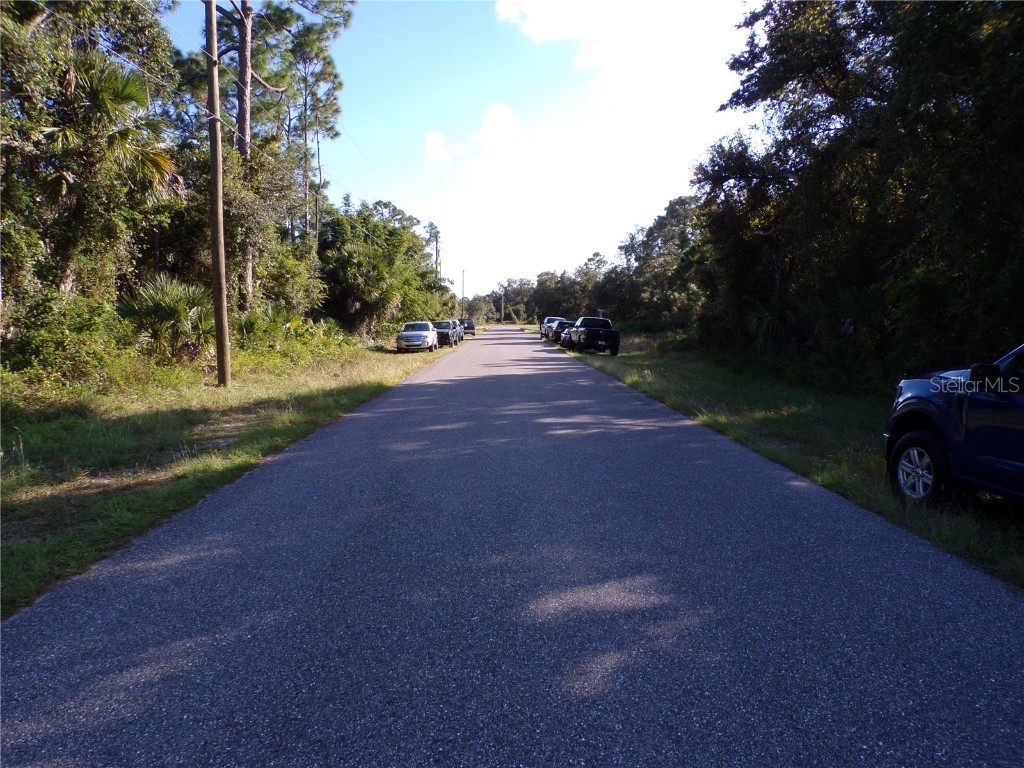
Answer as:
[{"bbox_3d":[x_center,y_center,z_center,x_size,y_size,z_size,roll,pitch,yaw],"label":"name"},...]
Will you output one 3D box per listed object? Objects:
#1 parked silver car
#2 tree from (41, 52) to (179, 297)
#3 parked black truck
[{"bbox_3d":[-5.328,-2.701,40.200,1.950,1.700,4.680,-1,5,-2],"label":"parked silver car"},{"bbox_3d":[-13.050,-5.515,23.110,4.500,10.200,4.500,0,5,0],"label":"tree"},{"bbox_3d":[4.729,-2.766,41.000,2.030,1.930,5.800,3,5,-3],"label":"parked black truck"}]

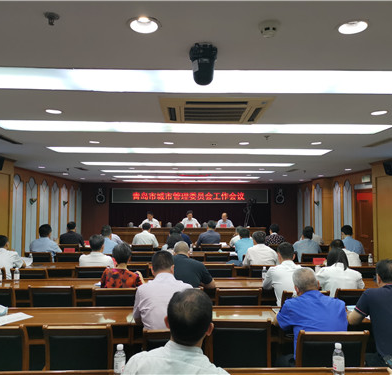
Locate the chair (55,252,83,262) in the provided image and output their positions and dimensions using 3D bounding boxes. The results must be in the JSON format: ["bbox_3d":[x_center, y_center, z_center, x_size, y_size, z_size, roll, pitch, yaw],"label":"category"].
[{"bbox_3d":[-2.148,1.559,6.840,0.460,0.870,0.540,0,-3,-2],"label":"chair"}]

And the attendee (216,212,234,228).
[{"bbox_3d":[0.851,1.383,11.283,0.520,1.280,0.700,0,-3,-2],"label":"attendee"}]

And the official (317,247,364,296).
[{"bbox_3d":[1.449,1.243,4.110,0.500,1.248,0.780,0,-3,-2],"label":"official"}]

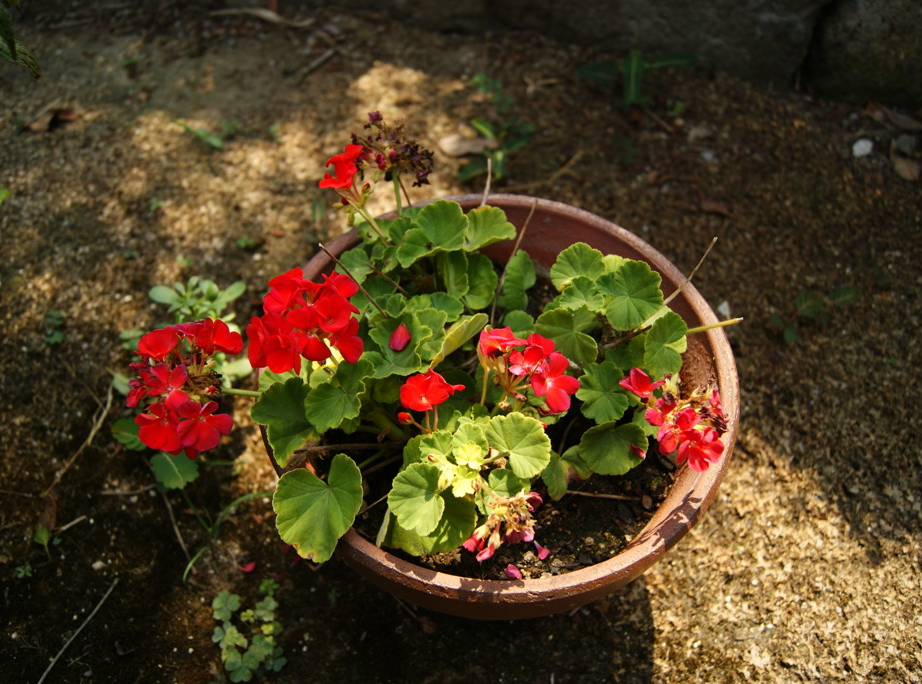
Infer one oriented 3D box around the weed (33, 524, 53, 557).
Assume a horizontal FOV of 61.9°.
[{"bbox_3d":[-0.359,0.171,0.661,0.015,0.012,0.028,-8,55,-8],"label":"weed"}]

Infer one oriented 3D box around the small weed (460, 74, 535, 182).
[{"bbox_3d":[0.051,-0.303,1.084,0.107,0.050,0.177,4,53,0],"label":"small weed"}]

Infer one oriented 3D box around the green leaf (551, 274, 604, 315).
[{"bbox_3d":[0.094,-0.038,0.619,0.042,0.012,0.034,-5,68,-3],"label":"green leaf"}]

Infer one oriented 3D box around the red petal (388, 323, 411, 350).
[{"bbox_3d":[-0.046,-0.004,0.574,0.015,0.006,0.020,20,71,7],"label":"red petal"}]

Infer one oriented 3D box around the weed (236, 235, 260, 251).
[{"bbox_3d":[-0.266,-0.124,0.956,0.030,0.013,0.016,4,53,0],"label":"weed"}]

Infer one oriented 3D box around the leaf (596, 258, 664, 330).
[{"bbox_3d":[0.134,-0.037,0.609,0.050,0.013,0.052,-2,69,5],"label":"leaf"}]

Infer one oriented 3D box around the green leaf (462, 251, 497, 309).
[{"bbox_3d":[0.015,-0.051,0.641,0.031,0.049,0.012,2,22,0],"label":"green leaf"}]

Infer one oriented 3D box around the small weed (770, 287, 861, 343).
[{"bbox_3d":[0.360,-0.028,0.781,0.092,0.027,0.062,3,53,0],"label":"small weed"}]

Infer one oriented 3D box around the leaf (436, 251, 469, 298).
[{"bbox_3d":[-0.007,-0.054,0.617,0.028,0.043,0.014,2,29,-1],"label":"leaf"}]

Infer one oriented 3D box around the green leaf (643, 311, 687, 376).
[{"bbox_3d":[0.157,0.001,0.593,0.043,0.012,0.047,18,62,-21],"label":"green leaf"}]

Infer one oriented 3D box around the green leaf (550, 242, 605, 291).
[{"bbox_3d":[0.096,-0.062,0.634,0.042,0.012,0.038,-5,68,-3],"label":"green leaf"}]

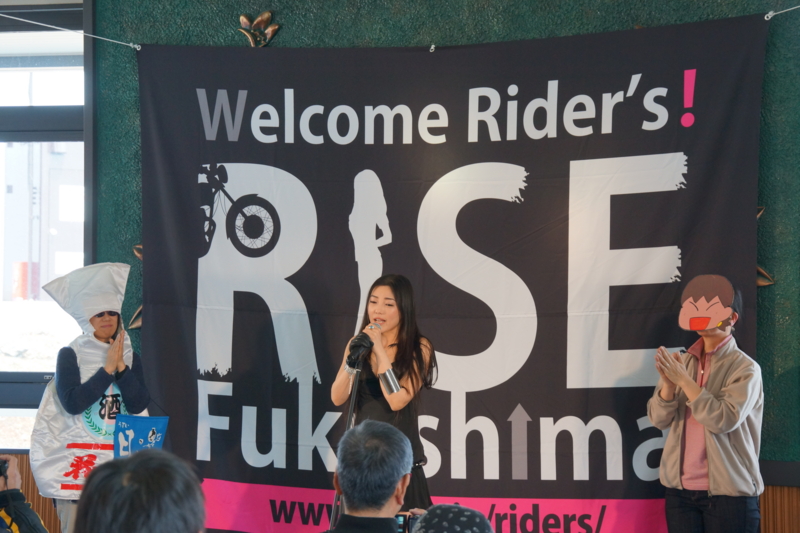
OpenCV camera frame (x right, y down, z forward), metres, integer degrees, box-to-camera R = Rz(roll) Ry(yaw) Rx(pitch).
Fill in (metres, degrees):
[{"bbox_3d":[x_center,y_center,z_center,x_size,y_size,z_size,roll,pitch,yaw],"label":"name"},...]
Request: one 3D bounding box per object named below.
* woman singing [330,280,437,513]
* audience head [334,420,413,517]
[{"bbox_3d":[-0.064,0.860,8.950,0.460,1.650,0.400,0,0,25],"label":"woman singing"},{"bbox_3d":[-0.061,0.463,5.250,0.185,0.245,0.225,0,0,22],"label":"audience head"}]

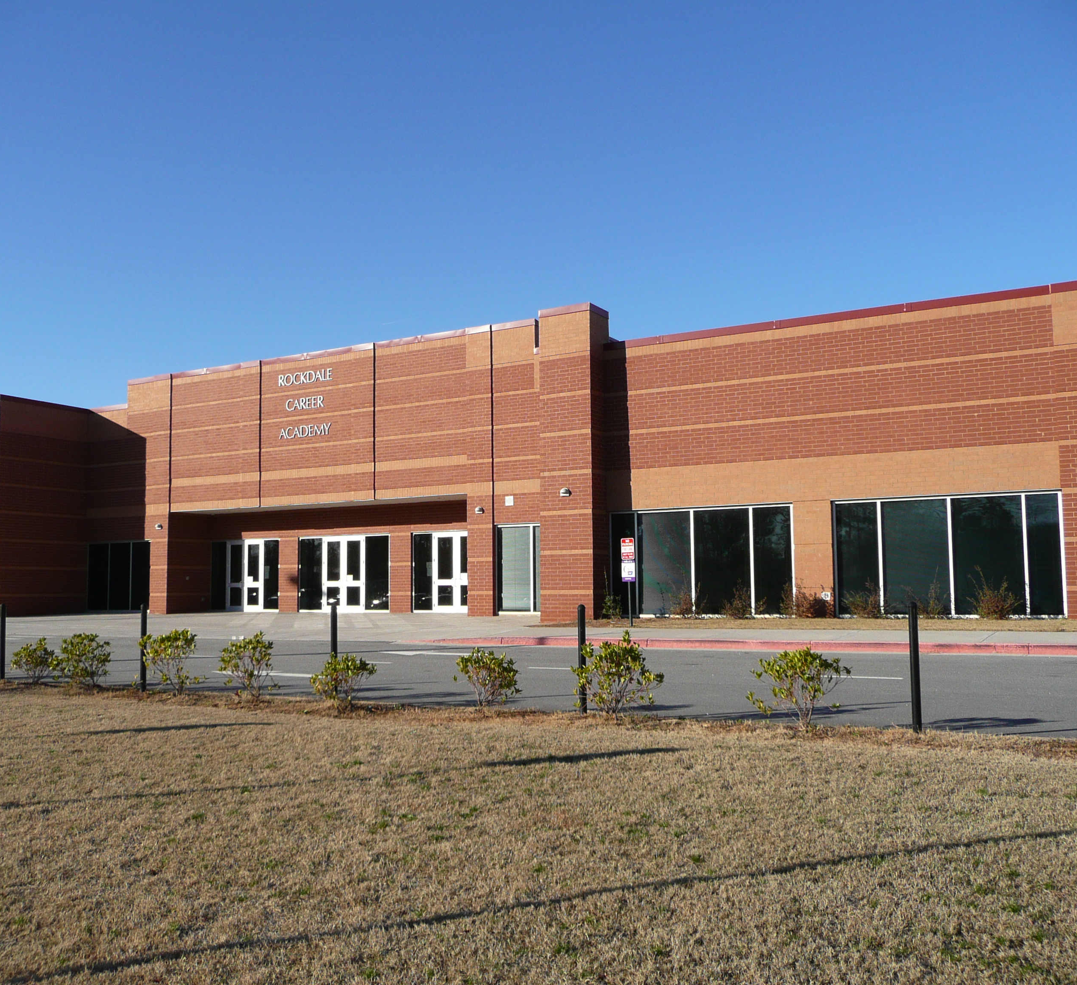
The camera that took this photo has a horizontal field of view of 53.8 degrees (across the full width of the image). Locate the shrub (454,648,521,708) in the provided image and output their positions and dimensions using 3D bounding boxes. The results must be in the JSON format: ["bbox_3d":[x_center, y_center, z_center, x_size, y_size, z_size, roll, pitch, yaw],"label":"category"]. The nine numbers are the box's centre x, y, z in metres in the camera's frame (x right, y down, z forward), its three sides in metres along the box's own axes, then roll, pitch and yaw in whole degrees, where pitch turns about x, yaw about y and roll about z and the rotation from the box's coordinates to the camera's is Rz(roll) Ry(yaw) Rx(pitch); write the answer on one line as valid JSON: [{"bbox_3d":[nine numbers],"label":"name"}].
[{"bbox_3d":[-0.579,2.090,11.995,0.750,0.664,0.690,0,-5,-3],"label":"shrub"}]

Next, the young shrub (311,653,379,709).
[{"bbox_3d":[-2.277,2.204,12.407,0.764,0.628,0.703,0,-5,-10],"label":"young shrub"}]

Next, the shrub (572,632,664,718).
[{"bbox_3d":[0.828,1.895,11.128,0.972,0.893,0.894,-1,-5,4],"label":"shrub"}]

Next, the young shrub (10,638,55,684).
[{"bbox_3d":[-7.473,2.488,15.711,0.602,0.677,0.554,2,-5,-25],"label":"young shrub"}]

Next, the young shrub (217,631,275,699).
[{"bbox_3d":[-3.676,2.180,13.403,0.712,0.846,0.655,1,-5,-15],"label":"young shrub"}]

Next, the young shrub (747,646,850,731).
[{"bbox_3d":[2.472,1.862,10.075,0.951,0.789,0.875,-2,-5,13],"label":"young shrub"}]

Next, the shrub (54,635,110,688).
[{"bbox_3d":[-6.486,2.385,15.107,0.752,0.752,0.692,2,-5,-23],"label":"shrub"}]

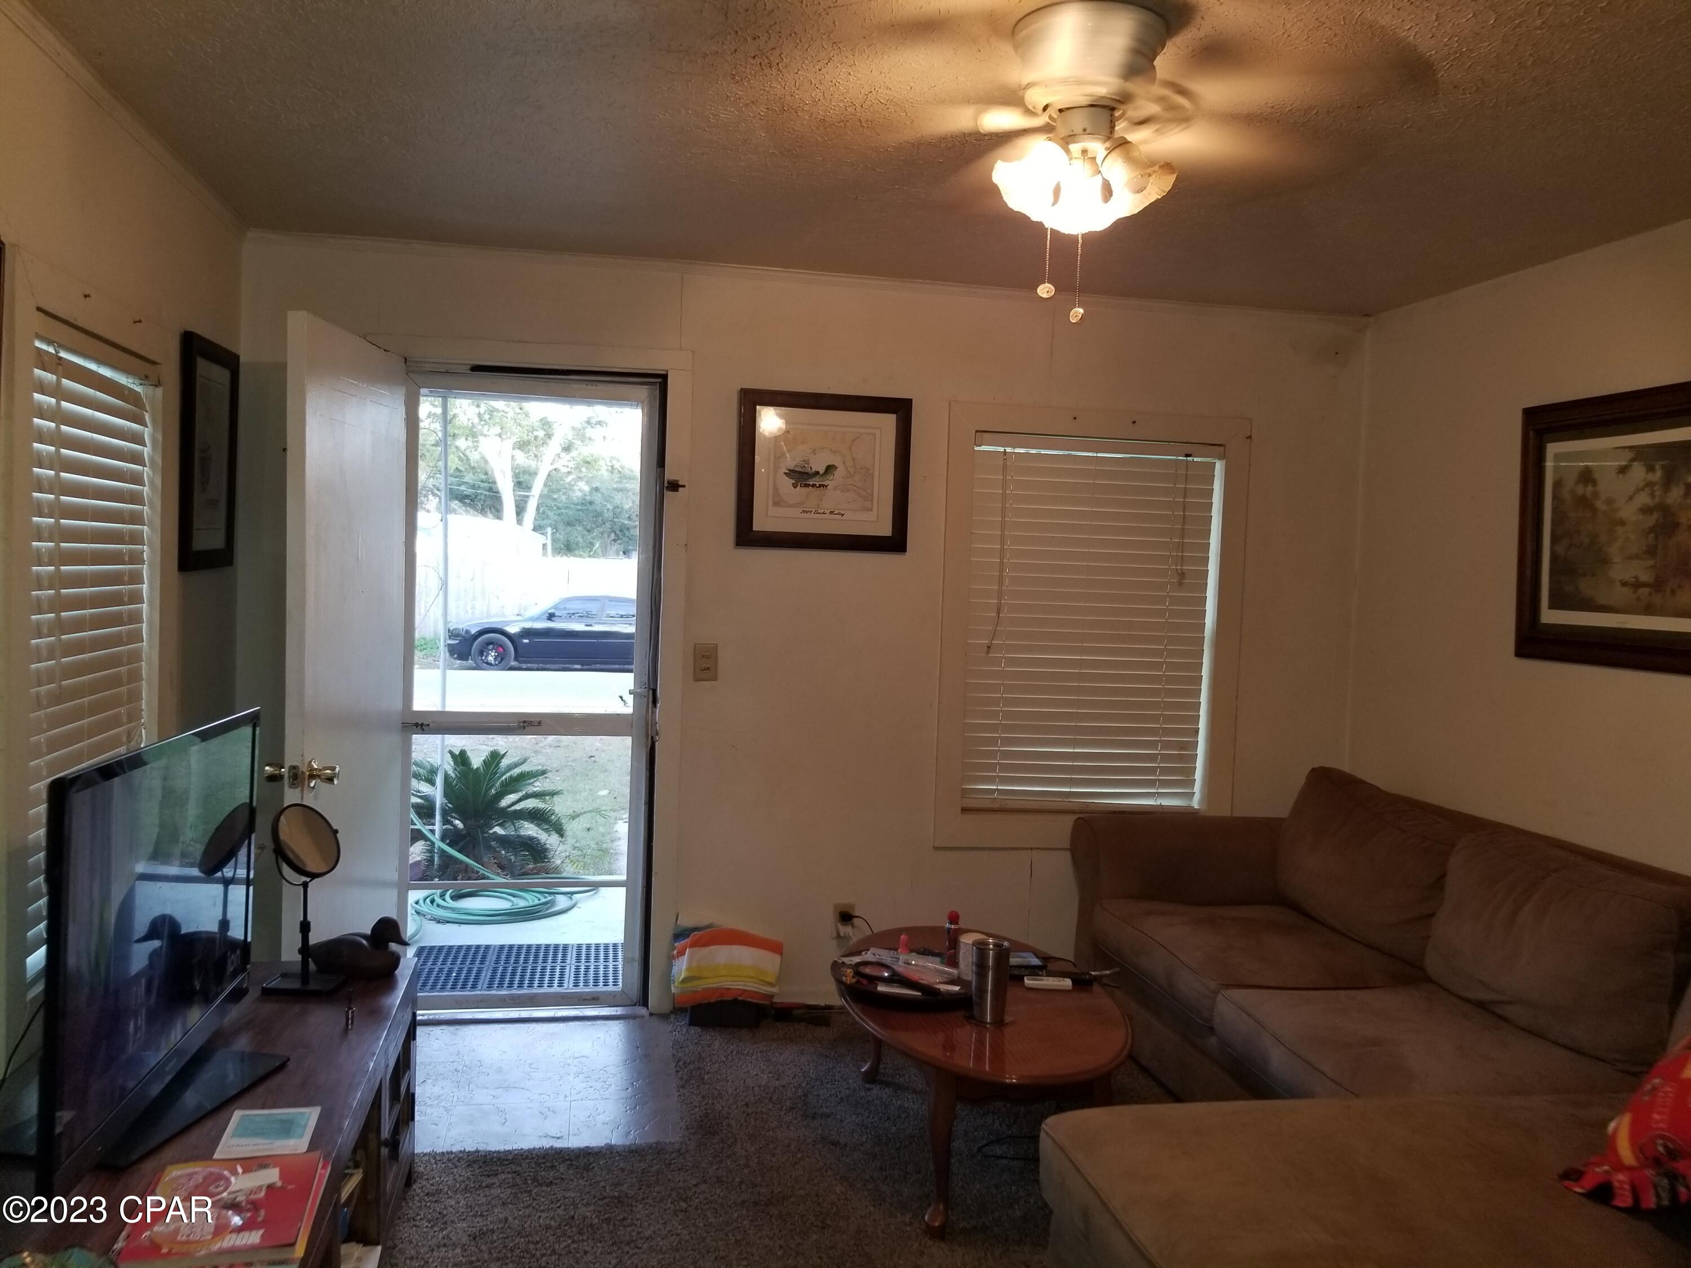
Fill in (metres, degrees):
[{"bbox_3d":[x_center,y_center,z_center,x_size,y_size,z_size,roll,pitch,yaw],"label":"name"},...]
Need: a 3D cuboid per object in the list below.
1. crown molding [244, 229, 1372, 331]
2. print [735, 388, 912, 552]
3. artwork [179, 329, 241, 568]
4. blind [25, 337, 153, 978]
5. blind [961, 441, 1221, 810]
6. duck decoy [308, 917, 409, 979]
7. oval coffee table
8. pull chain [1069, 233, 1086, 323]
[{"bbox_3d":[0.054,-1.120,4.063,3.660,0.050,0.035,1,3,-12],"label":"crown molding"},{"bbox_3d":[-0.064,-0.518,4.069,0.556,0.495,0.030,1,3,-12],"label":"print"},{"bbox_3d":[-1.669,-0.461,3.330,0.030,0.580,0.485,1,3,-12],"label":"artwork"},{"bbox_3d":[-1.583,0.017,2.667,0.050,1.210,0.710,1,3,-12],"label":"blind"},{"bbox_3d":[0.846,-0.027,4.338,0.890,1.260,0.050,1,3,-12],"label":"blind"},{"bbox_3d":[-1.071,0.679,2.770,0.245,0.122,0.100,1,3,-16],"label":"duck decoy"},{"bbox_3d":[0.308,1.071,3.102,0.655,0.410,1.120,1,3,-8],"label":"oval coffee table"},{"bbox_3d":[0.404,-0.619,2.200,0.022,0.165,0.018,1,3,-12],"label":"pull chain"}]

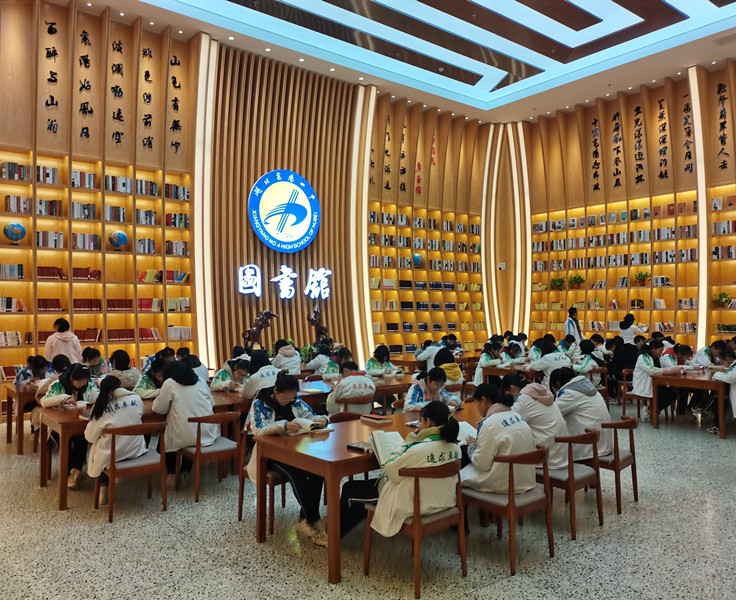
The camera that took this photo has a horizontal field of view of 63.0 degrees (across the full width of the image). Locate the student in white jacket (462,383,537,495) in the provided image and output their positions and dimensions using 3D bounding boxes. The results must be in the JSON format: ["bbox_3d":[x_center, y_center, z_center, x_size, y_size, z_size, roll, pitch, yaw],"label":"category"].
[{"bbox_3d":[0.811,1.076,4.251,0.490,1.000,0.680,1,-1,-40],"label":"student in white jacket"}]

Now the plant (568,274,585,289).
[{"bbox_3d":[5.260,-0.464,15.138,0.350,0.360,0.370,1,-1,-40],"label":"plant"}]

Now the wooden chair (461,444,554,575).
[{"bbox_3d":[0.943,1.373,4.122,0.530,0.760,0.500,1,-1,-40],"label":"wooden chair"}]

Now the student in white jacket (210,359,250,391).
[{"bbox_3d":[-1.658,1.280,7.185,0.520,1.120,0.680,1,-2,-39],"label":"student in white jacket"}]

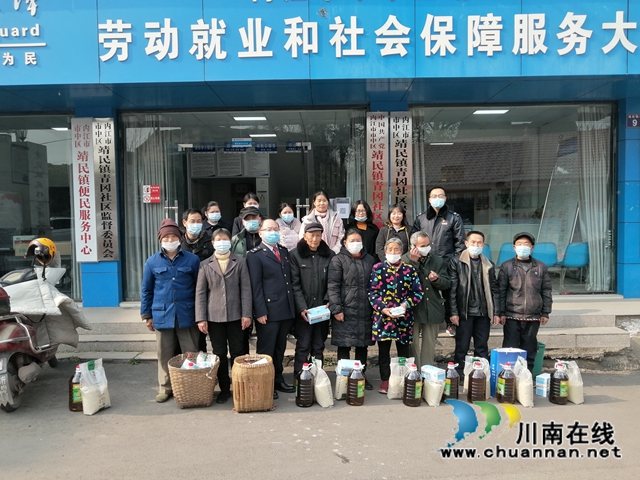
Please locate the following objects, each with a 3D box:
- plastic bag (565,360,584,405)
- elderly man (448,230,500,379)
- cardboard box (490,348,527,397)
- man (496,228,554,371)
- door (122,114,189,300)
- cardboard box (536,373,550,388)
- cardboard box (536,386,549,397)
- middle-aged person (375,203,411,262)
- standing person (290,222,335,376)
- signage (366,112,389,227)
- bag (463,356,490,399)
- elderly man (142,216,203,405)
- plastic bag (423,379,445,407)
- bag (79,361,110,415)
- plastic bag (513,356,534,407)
[{"bbox_3d":[2.213,1.224,4.343,0.170,0.350,0.120,1,4,20],"label":"plastic bag"},{"bbox_3d":[1.514,0.661,4.925,0.490,1.510,0.340,-1,3,3],"label":"elderly man"},{"bbox_3d":[1.704,1.191,4.491,0.265,0.405,0.160,-1,4,-4],"label":"cardboard box"},{"bbox_3d":[2.115,0.698,5.137,0.550,1.551,0.360,-1,3,12],"label":"man"},{"bbox_3d":[-2.410,-0.465,7.315,0.969,2.719,0.060,-1,2,0],"label":"door"},{"bbox_3d":[2.175,1.339,4.824,0.100,0.100,0.180,1,4,45],"label":"cardboard box"},{"bbox_3d":[2.177,1.438,4.829,0.100,0.100,0.180,1,4,45],"label":"cardboard box"},{"bbox_3d":[0.877,0.383,5.794,0.460,1.586,0.300,-1,4,0],"label":"middle-aged person"},{"bbox_3d":[-0.075,0.623,5.012,0.480,1.596,0.380,-1,2,-3],"label":"standing person"},{"bbox_3d":[0.816,-0.774,6.963,0.310,2.020,0.040,-1,4,0],"label":"signage"},{"bbox_3d":[1.443,1.247,4.604,0.240,0.370,0.140,0,3,18],"label":"bag"},{"bbox_3d":[-1.379,0.644,4.635,0.520,1.660,0.360,-1,3,-7],"label":"elderly man"},{"bbox_3d":[1.015,1.317,4.425,0.190,0.260,0.130,-1,3,-11],"label":"plastic bag"},{"bbox_3d":[-1.989,1.279,4.404,0.230,0.430,0.140,-3,3,-38],"label":"bag"},{"bbox_3d":[1.864,1.282,4.561,0.120,0.420,0.200,-2,3,-28],"label":"plastic bag"}]

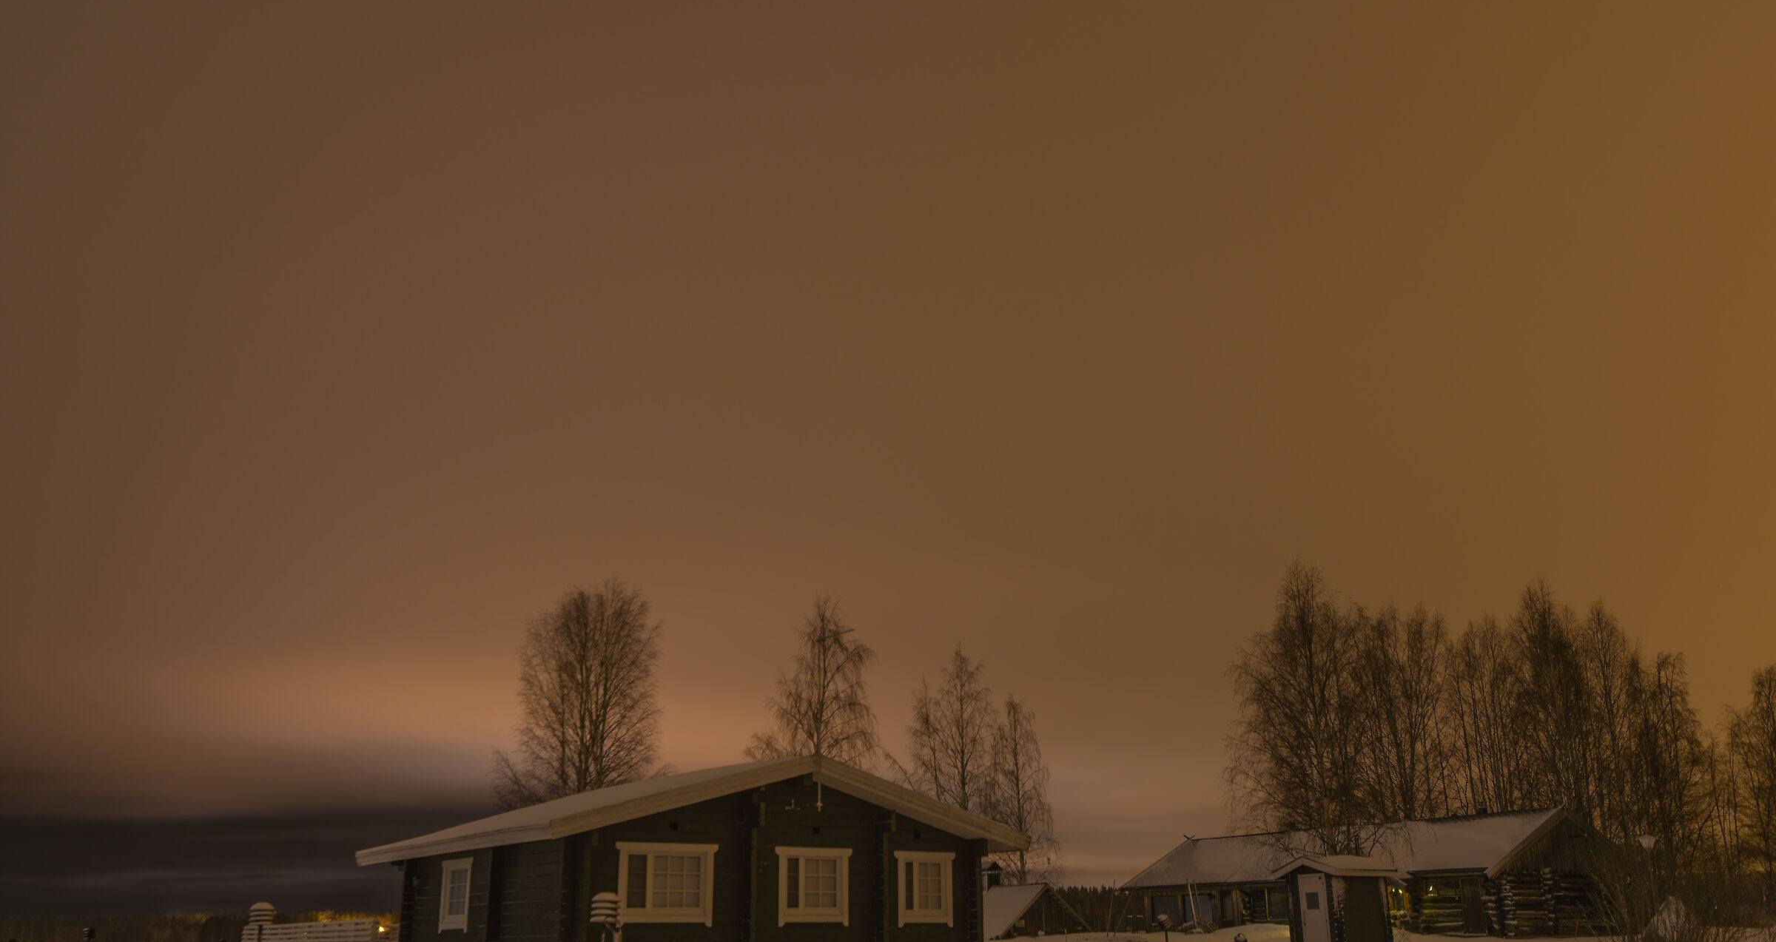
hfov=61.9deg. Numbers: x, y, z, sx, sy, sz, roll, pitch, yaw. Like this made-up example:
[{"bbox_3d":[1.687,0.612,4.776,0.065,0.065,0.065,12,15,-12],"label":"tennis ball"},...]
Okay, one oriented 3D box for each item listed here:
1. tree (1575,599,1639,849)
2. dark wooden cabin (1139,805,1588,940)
[{"bbox_3d":[34.201,13.352,68.102,3.900,15.070,3.900,-9,-19,25],"label":"tree"},{"bbox_3d":[20.586,17.783,64.159,10.176,4.767,20.659,10,-20,-29],"label":"dark wooden cabin"}]

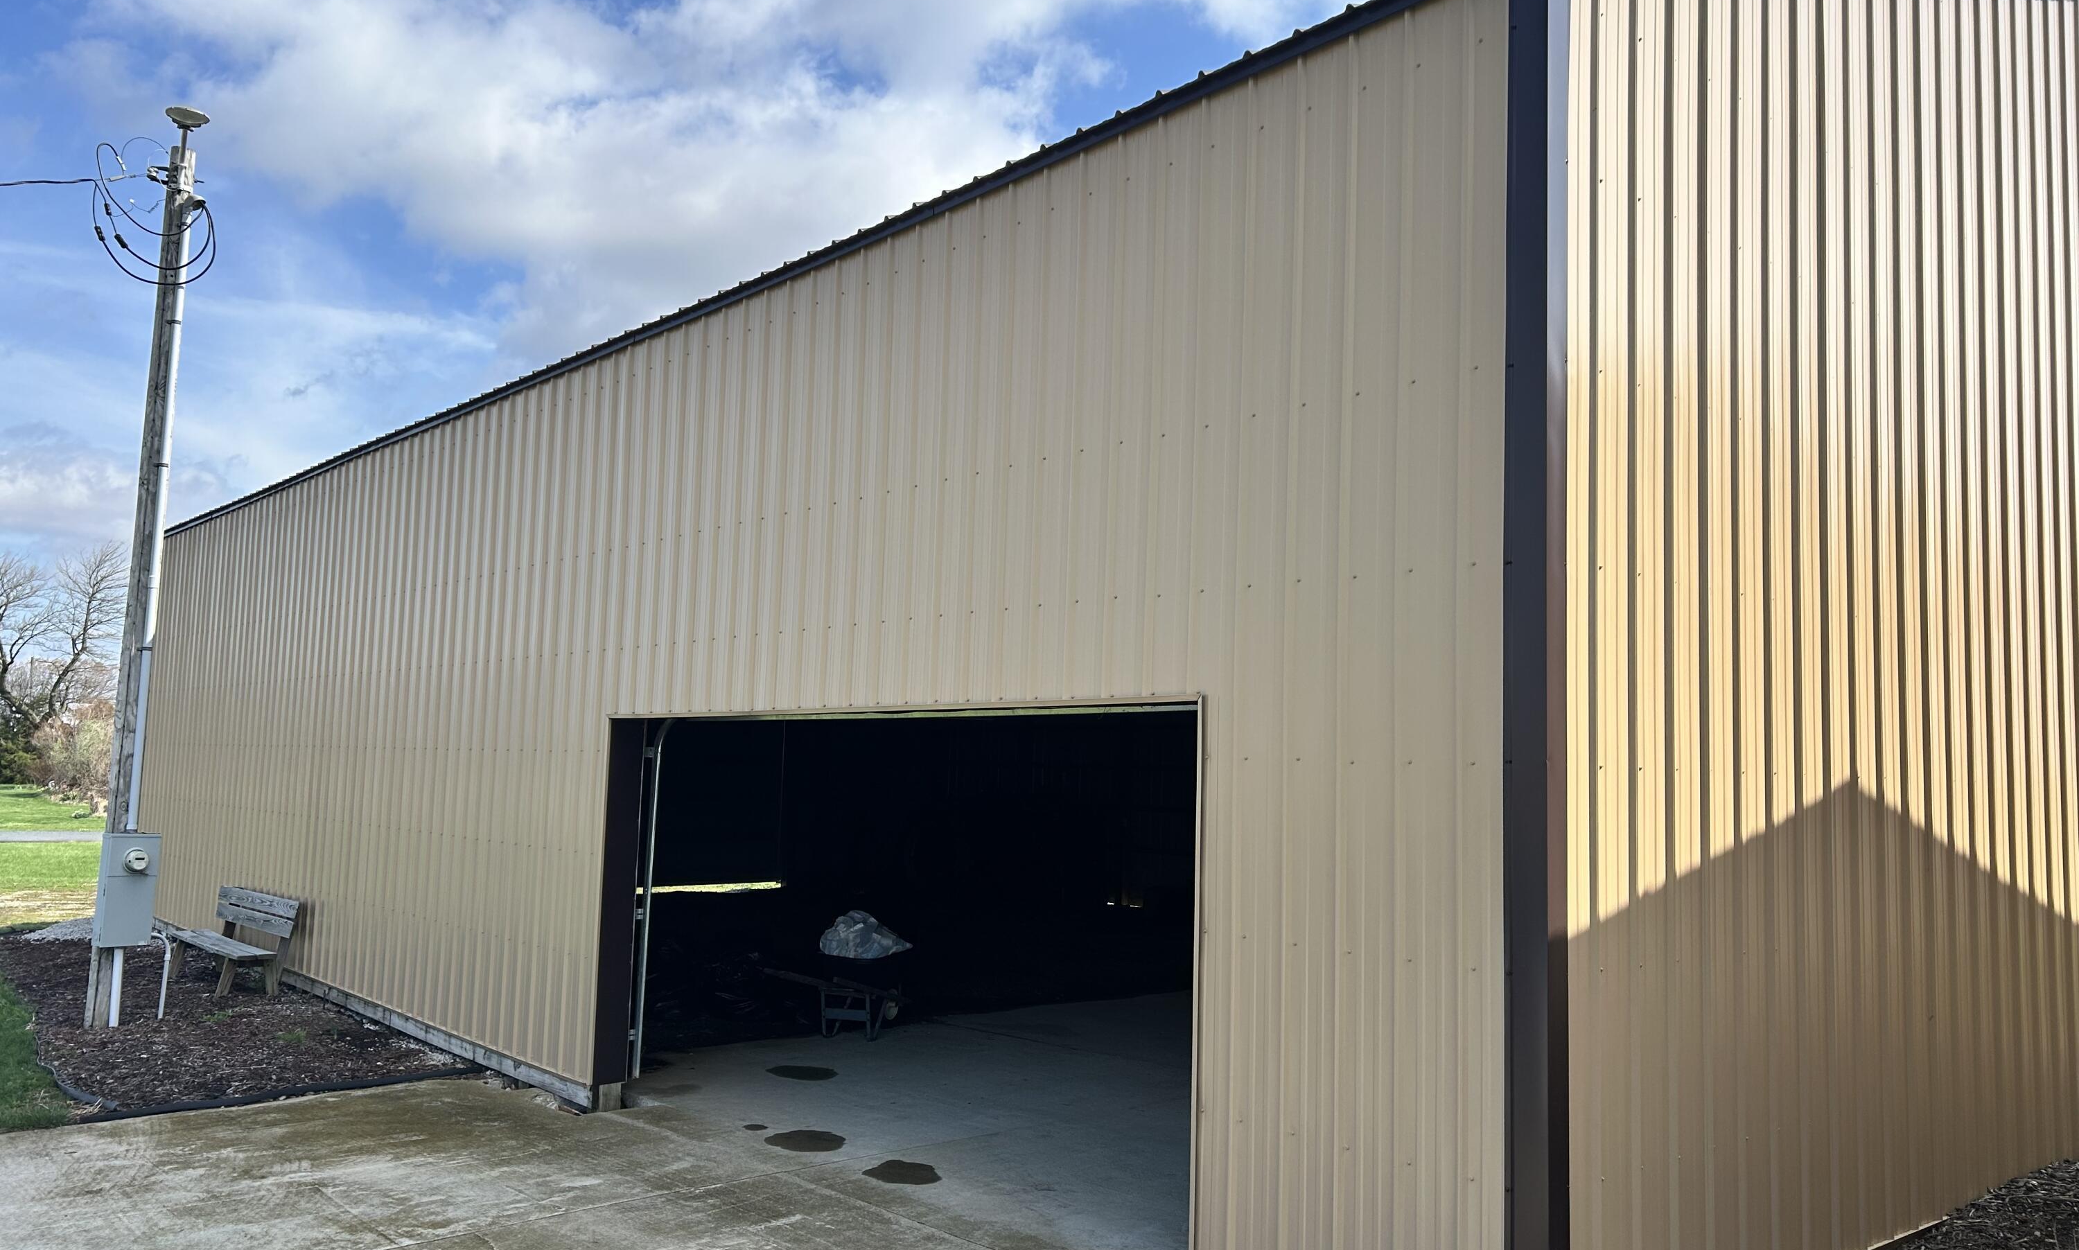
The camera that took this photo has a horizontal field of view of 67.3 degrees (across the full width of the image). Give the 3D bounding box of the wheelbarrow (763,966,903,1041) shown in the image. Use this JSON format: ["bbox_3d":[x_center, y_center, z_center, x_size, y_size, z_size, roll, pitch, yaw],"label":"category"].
[{"bbox_3d":[-1.325,2.655,11.220,0.660,0.620,1.420,-1,-7,29],"label":"wheelbarrow"}]

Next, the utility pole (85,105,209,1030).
[{"bbox_3d":[-6.450,-0.512,11.409,0.450,6.750,0.550,-3,-8,42],"label":"utility pole"}]

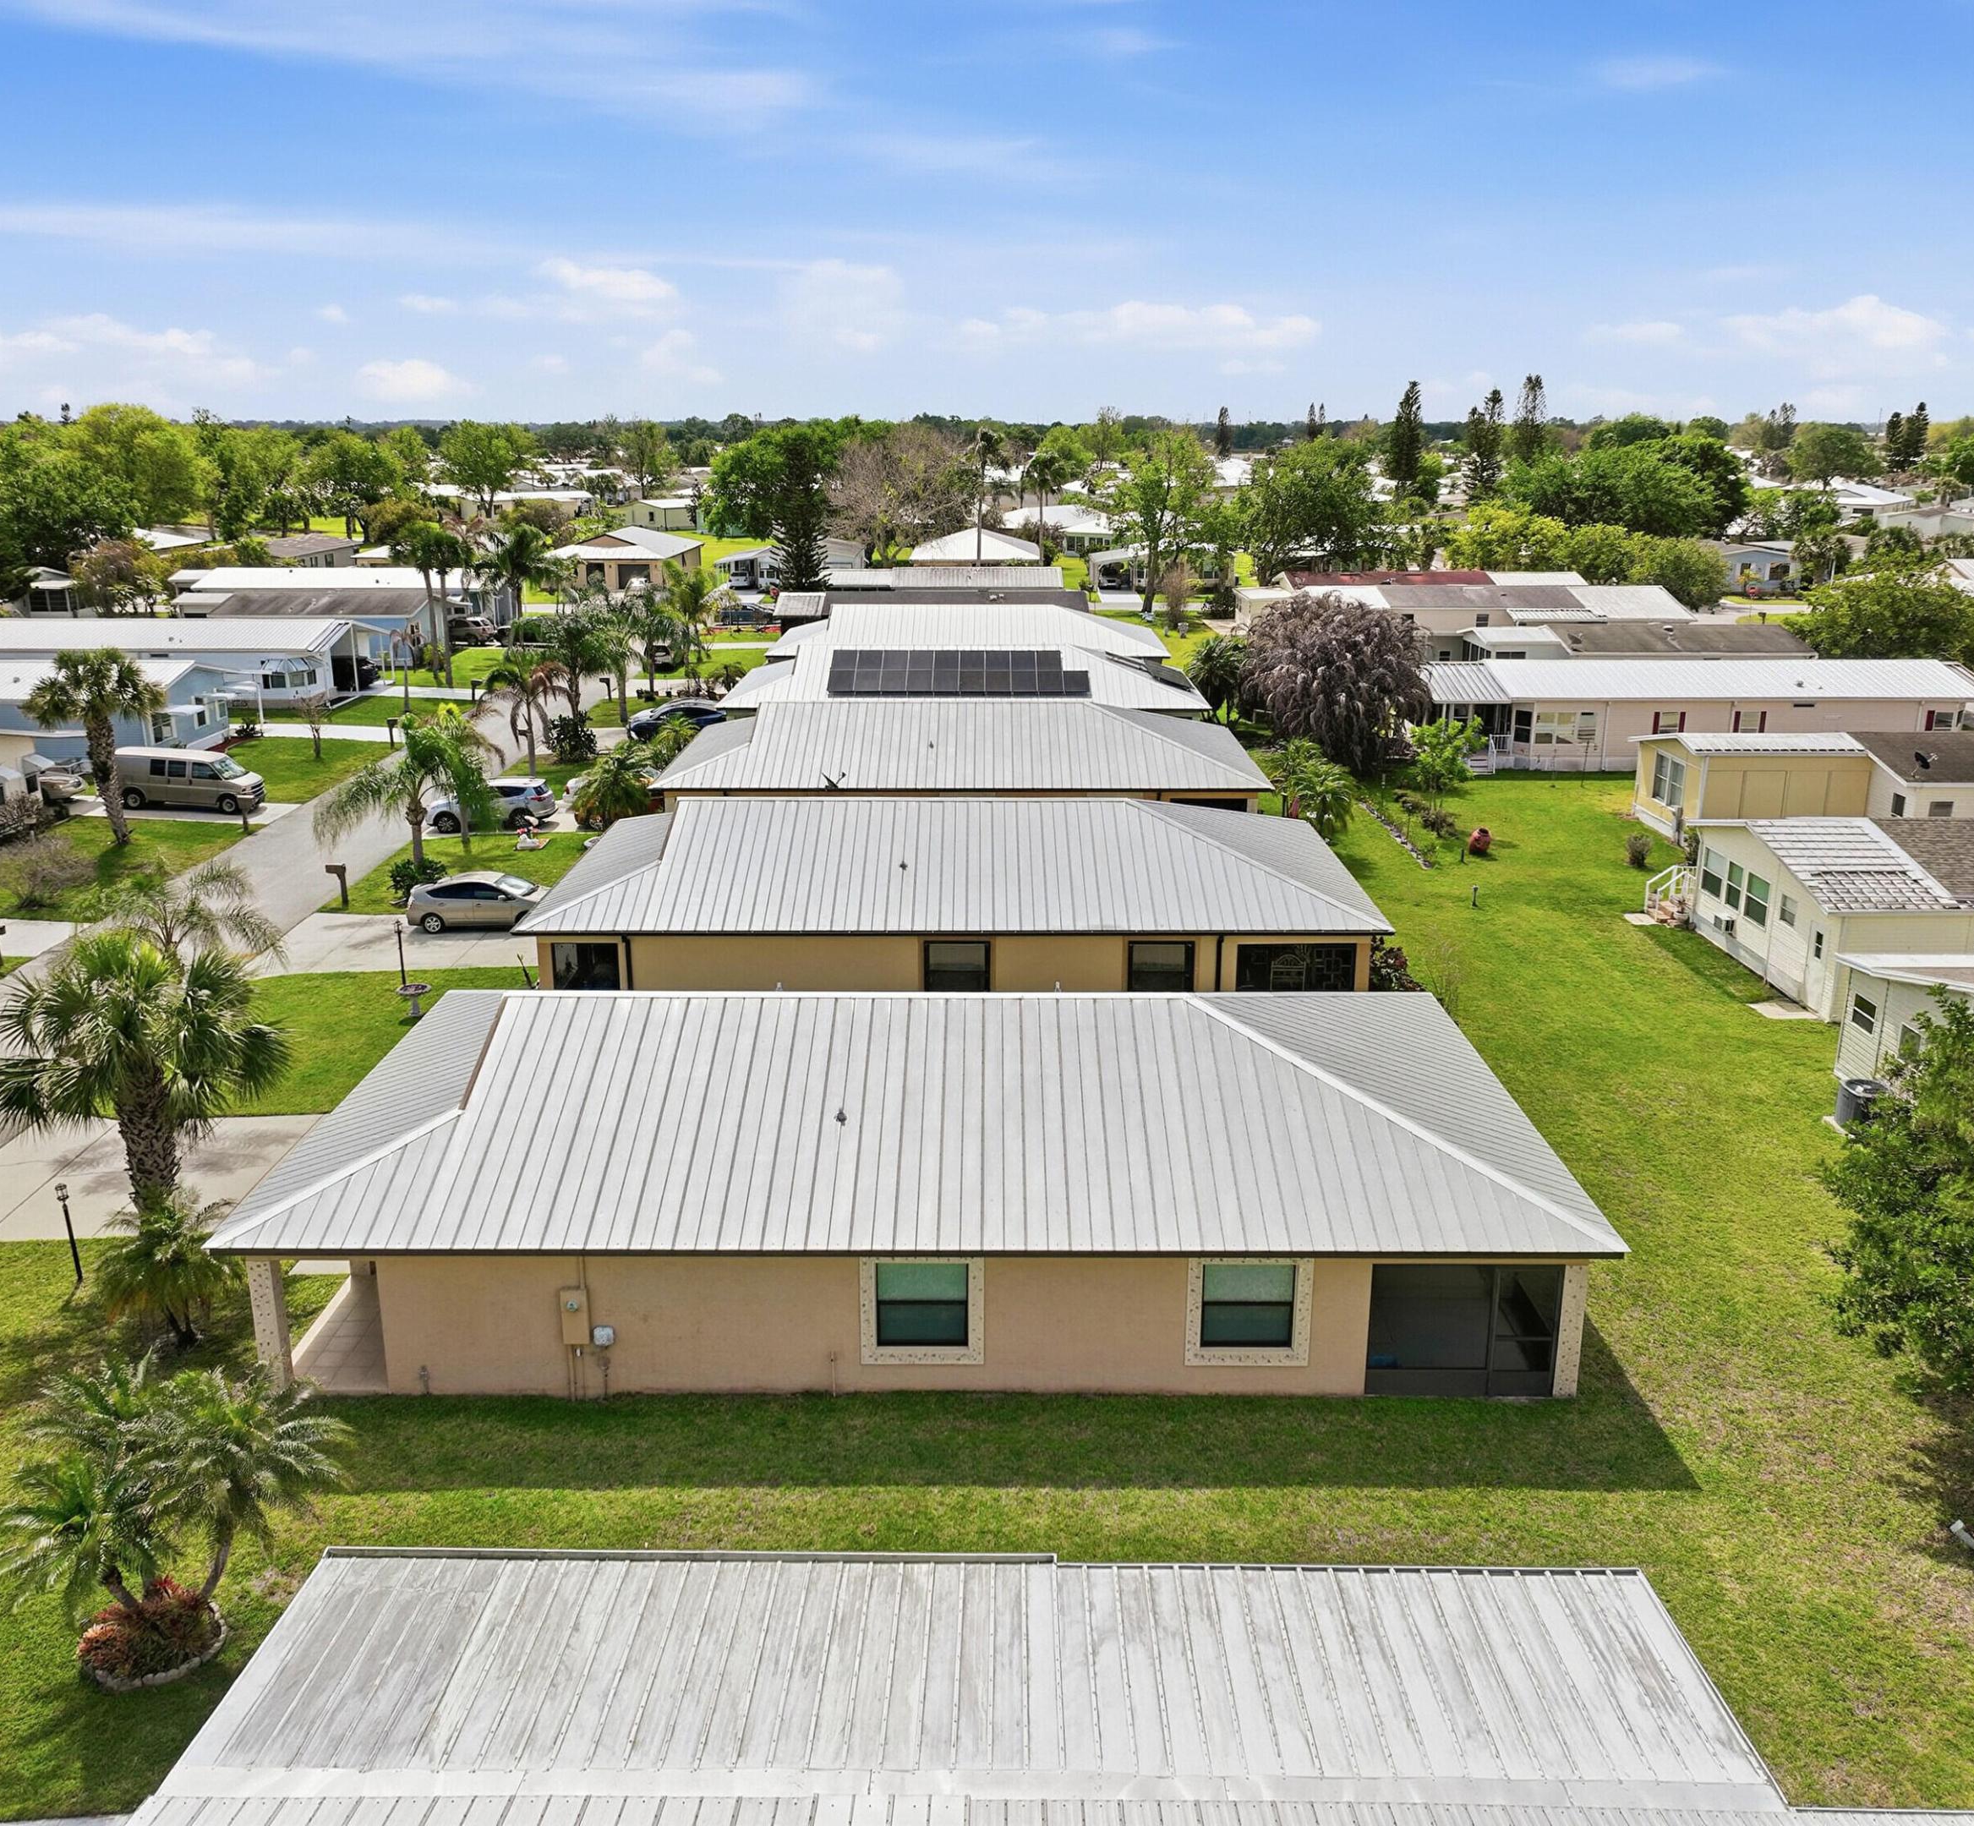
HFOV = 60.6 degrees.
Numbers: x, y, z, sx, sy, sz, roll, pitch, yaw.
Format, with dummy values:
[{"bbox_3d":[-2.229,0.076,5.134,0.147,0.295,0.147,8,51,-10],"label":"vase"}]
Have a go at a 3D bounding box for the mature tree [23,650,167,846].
[{"bbox_3d":[-29.483,-5.517,56.370,4.377,6.555,4.246,0,16,0],"label":"mature tree"}]

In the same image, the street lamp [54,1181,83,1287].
[{"bbox_3d":[-14.926,5.236,27.539,0.250,1.818,0.250,0,16,0],"label":"street lamp"}]

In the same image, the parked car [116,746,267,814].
[{"bbox_3d":[-28.950,-4.761,60.679,5.500,2.050,1.980,3,16,10],"label":"parked car"}]

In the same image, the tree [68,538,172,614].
[{"bbox_3d":[-64.664,-25.137,126.240,6.860,5.676,6.860,0,16,0],"label":"tree"}]

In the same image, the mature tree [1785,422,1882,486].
[{"bbox_3d":[130.634,-68.493,261.245,13.365,14.393,12.697,0,16,0],"label":"mature tree"}]

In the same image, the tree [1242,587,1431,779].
[{"bbox_3d":[14.101,-9.571,68.550,7.900,7.000,7.500,0,16,0],"label":"tree"}]

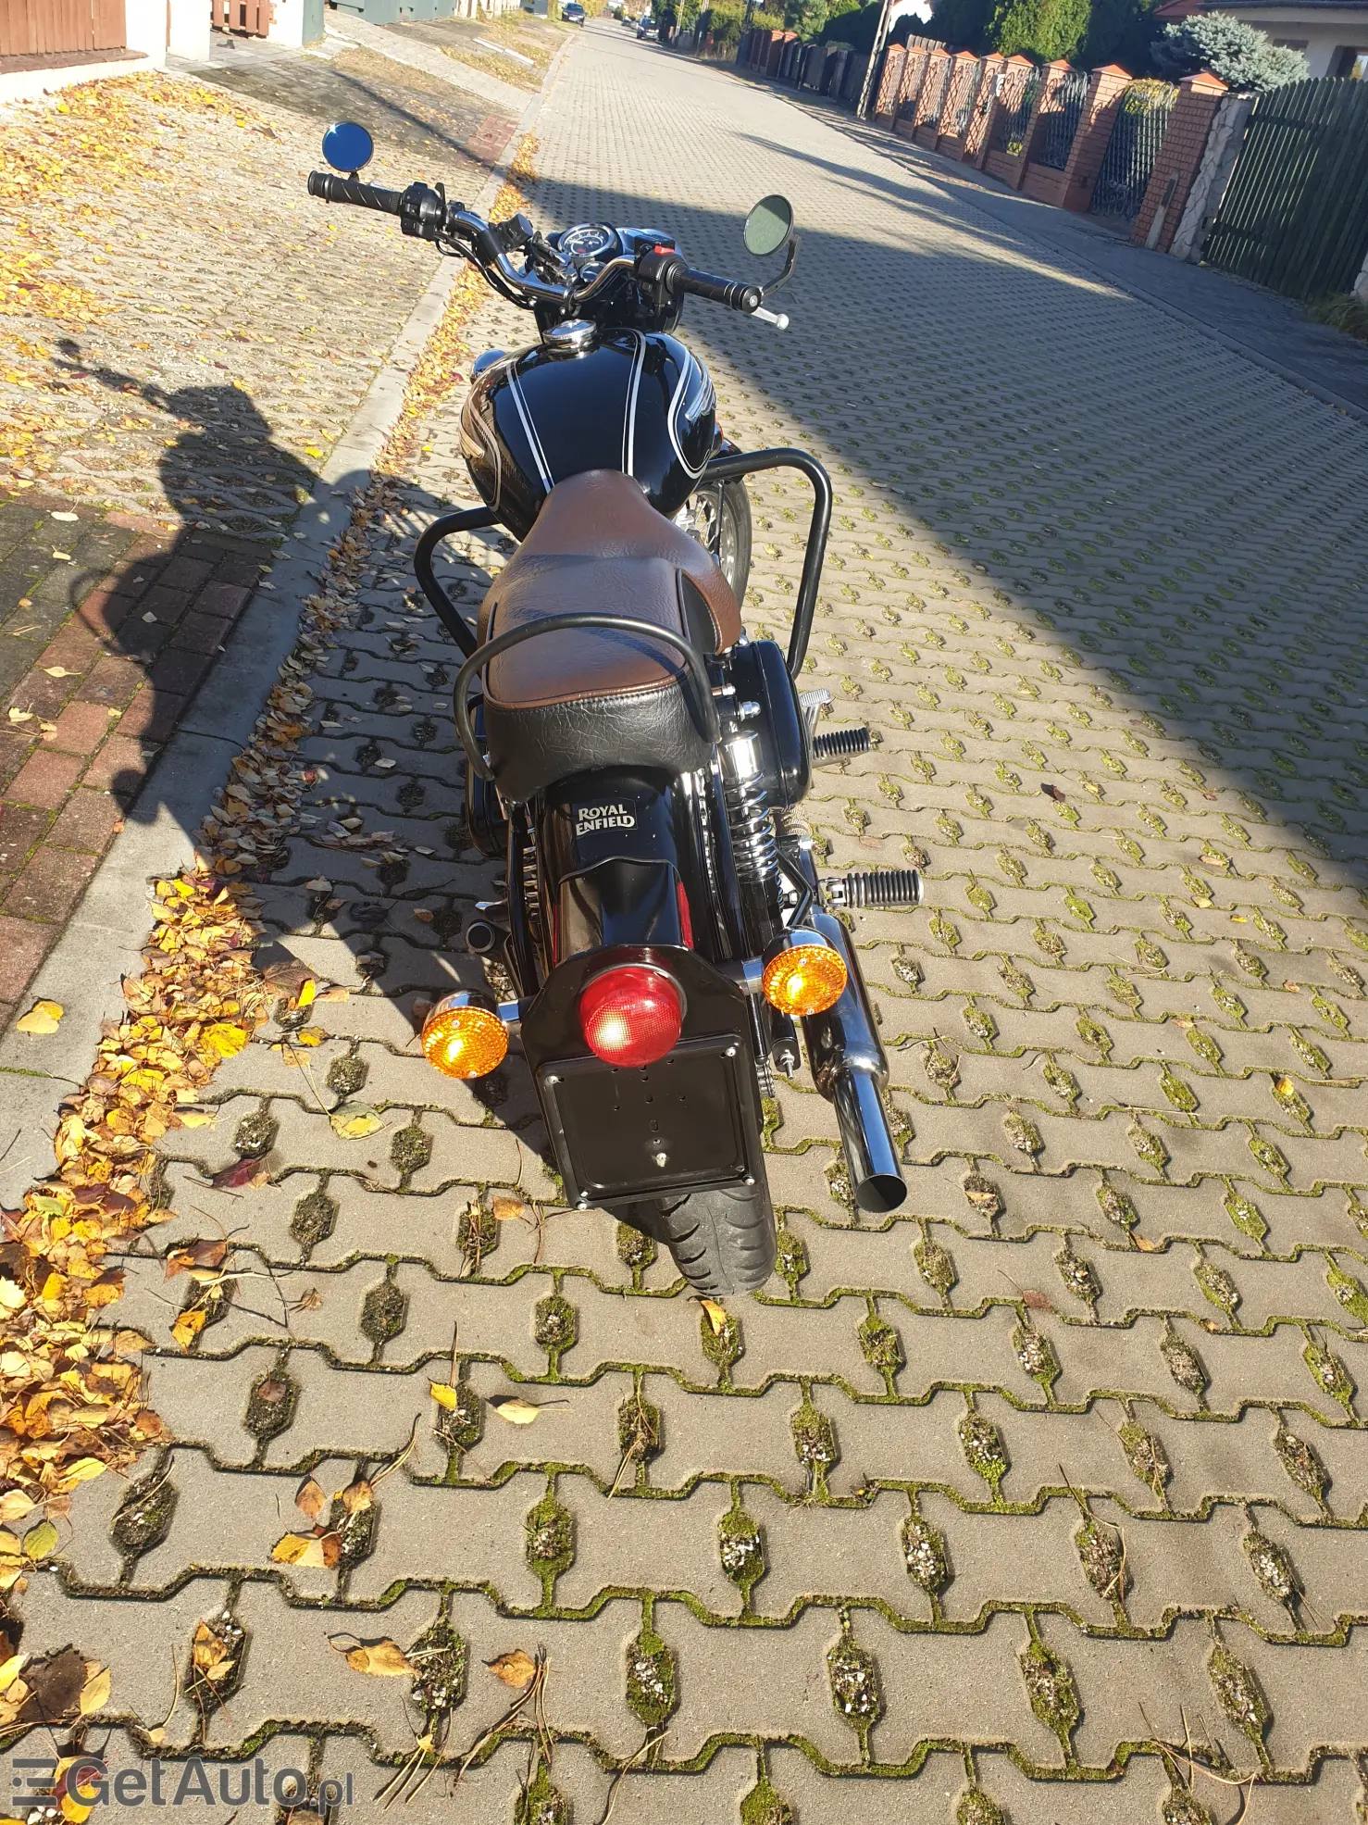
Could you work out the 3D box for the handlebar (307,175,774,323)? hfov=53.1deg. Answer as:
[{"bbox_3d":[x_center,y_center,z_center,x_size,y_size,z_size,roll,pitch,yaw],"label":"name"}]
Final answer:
[{"bbox_3d":[-0.213,-0.948,1.995,0.770,0.125,0.200,23,35,20],"label":"handlebar"}]

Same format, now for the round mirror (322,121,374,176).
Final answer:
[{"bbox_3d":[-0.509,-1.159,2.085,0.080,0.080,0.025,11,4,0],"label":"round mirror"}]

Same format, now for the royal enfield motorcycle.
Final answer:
[{"bbox_3d":[-0.111,-0.432,2.010,0.845,1.220,2.130,-2,34,-2],"label":"royal enfield motorcycle"}]

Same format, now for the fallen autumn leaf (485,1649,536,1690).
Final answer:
[{"bbox_3d":[-0.163,0.715,1.299,0.045,0.012,0.037,7,33,-6],"label":"fallen autumn leaf"}]

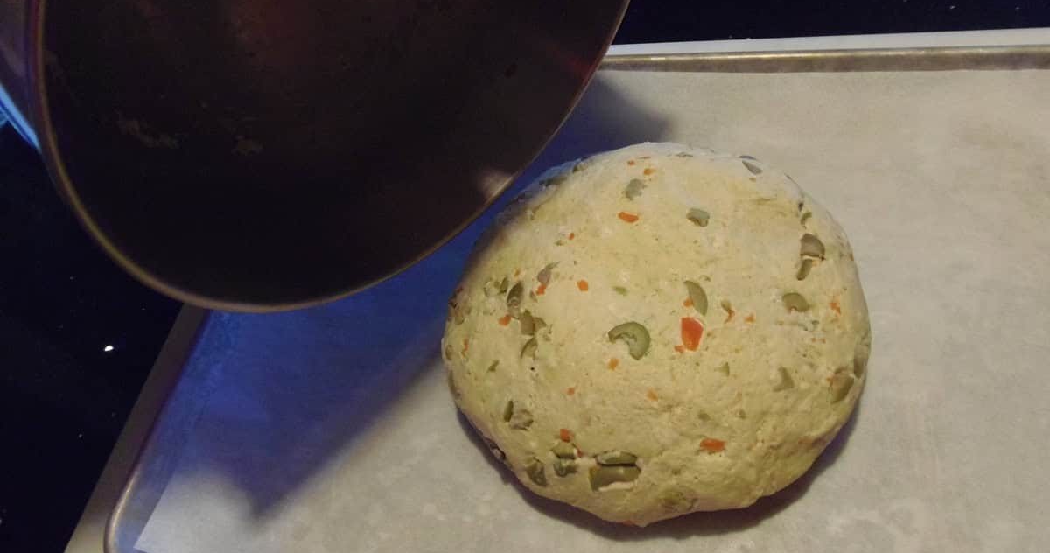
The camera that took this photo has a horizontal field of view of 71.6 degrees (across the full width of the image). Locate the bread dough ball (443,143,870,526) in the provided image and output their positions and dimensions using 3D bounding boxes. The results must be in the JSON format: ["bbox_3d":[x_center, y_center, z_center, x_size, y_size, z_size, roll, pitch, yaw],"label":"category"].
[{"bbox_3d":[0.055,0.013,0.332,0.191,0.070,0.190,-7,57,10],"label":"bread dough ball"}]

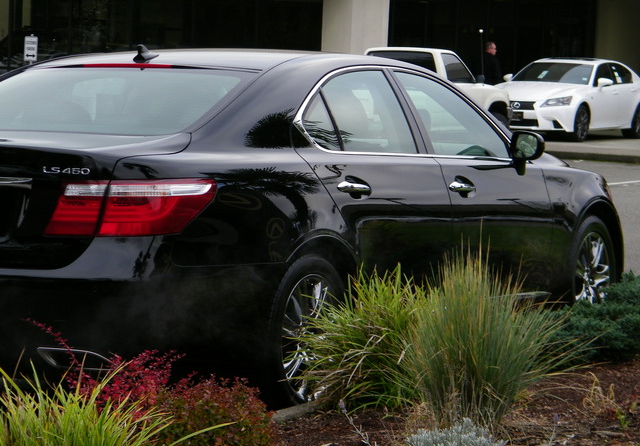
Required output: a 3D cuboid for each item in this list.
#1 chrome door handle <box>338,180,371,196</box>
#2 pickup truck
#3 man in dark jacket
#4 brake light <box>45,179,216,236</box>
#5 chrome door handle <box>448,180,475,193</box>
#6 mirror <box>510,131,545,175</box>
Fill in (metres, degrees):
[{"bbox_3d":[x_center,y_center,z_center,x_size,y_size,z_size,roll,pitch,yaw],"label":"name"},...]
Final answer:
[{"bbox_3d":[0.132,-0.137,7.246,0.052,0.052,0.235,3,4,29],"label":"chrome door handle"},{"bbox_3d":[1.518,-2.012,30.333,1.720,1.650,4.700,4,5,29],"label":"pickup truck"},{"bbox_3d":[3.150,-2.422,34.000,0.360,1.750,0.520,1,4,-6],"label":"man in dark jacket"},{"bbox_3d":[-0.654,-0.058,6.427,0.450,0.190,0.420,3,4,29],"label":"brake light"},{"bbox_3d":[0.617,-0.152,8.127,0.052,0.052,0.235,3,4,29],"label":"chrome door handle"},{"bbox_3d":[0.975,-0.325,8.714,0.180,0.205,0.140,3,4,29],"label":"mirror"}]

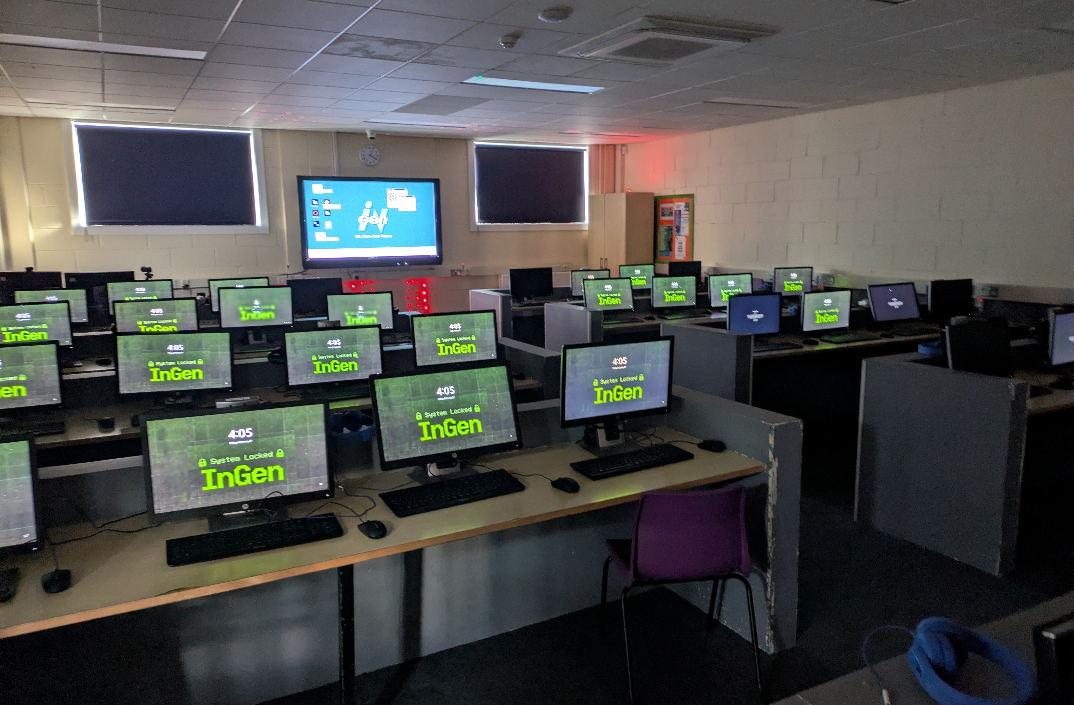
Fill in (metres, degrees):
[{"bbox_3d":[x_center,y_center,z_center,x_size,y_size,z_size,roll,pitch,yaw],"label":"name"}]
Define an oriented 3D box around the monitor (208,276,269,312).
[{"bbox_3d":[-2.655,-0.507,6.949,0.513,0.313,0.048,-5,3,-26],"label":"monitor"}]

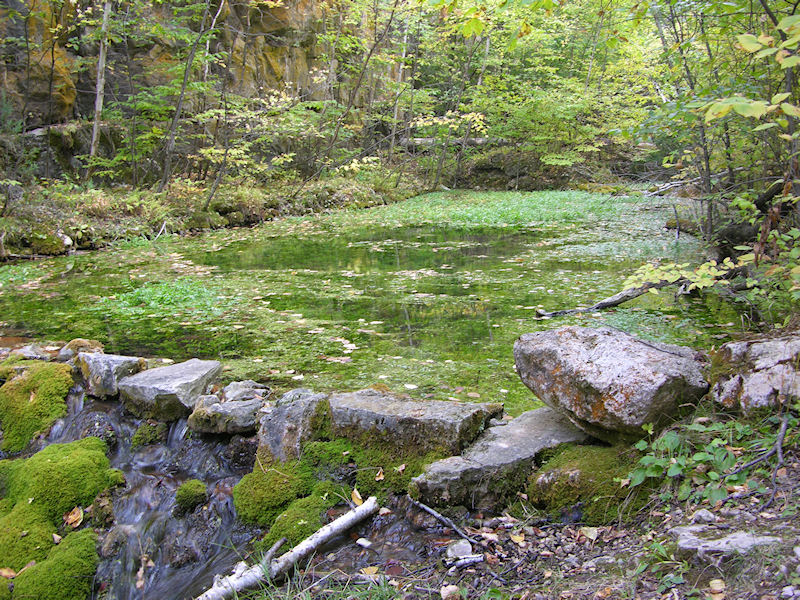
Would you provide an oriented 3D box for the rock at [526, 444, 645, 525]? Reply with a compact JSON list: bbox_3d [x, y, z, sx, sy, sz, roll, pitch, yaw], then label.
[{"bbox_3d":[0.737,0.707,3.212,0.430,0.260,0.340,0,12,0],"label":"rock"}]

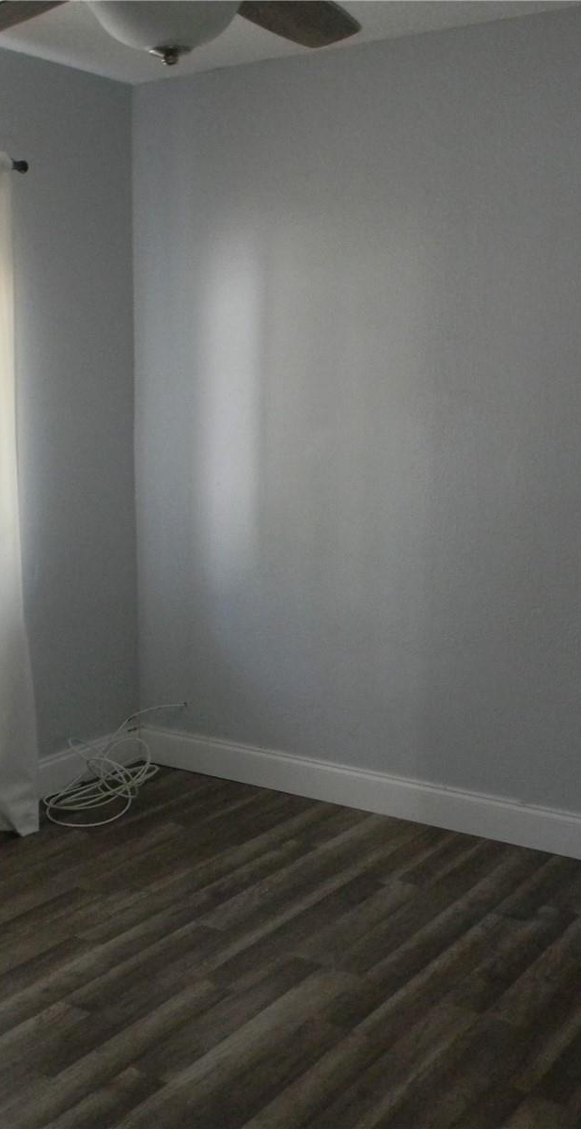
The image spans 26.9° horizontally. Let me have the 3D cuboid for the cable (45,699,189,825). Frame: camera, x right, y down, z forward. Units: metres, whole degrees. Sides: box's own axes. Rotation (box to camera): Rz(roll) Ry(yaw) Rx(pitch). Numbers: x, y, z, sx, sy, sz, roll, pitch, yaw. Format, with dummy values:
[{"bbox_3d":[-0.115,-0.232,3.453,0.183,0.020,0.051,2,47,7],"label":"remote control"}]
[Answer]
[{"bbox_3d":[-0.600,0.670,4.212,0.310,0.245,0.610,6,11,33],"label":"cable"}]

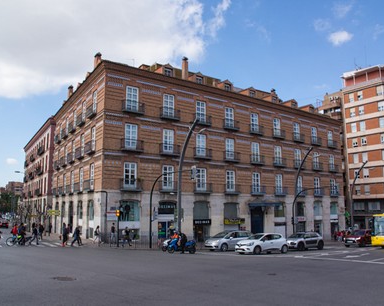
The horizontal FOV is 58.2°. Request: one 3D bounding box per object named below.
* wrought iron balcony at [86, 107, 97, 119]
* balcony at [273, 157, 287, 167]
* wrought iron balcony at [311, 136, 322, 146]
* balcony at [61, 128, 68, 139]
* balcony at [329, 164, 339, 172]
[{"bbox_3d":[-11.059,-4.444,38.341,0.598,1.248,1.950,5,-10,-30],"label":"wrought iron balcony"},{"bbox_3d":[11.626,1.318,45.789,2.200,1.150,0.500,6,-11,-36],"label":"balcony"},{"bbox_3d":[18.604,-1.634,51.498,2.200,1.150,0.500,6,-11,-36],"label":"wrought iron balcony"},{"bbox_3d":[-17.081,-2.462,46.273,0.536,1.190,2.243,6,-11,-31],"label":"balcony"},{"bbox_3d":[23.499,2.615,57.150,2.155,1.248,0.598,6,-11,-36],"label":"balcony"}]

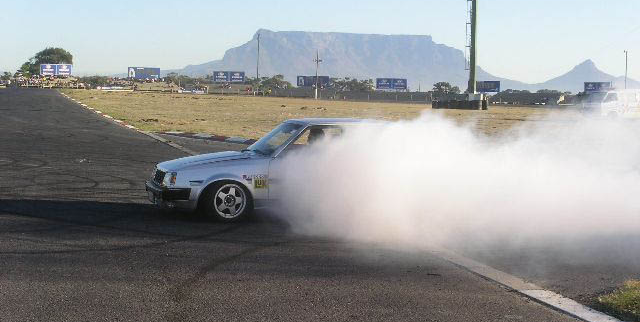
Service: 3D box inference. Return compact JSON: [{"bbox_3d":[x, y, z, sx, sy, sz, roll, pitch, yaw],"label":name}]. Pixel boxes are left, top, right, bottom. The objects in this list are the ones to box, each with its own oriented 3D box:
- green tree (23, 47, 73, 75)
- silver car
[{"bbox_3d":[-58.047,-19.936,235.279,10.200,8.240,9.500,1,4,0],"label":"green tree"},{"bbox_3d":[-0.022,0.069,14.428,4.300,1.320,1.640,1,4,-14],"label":"silver car"}]

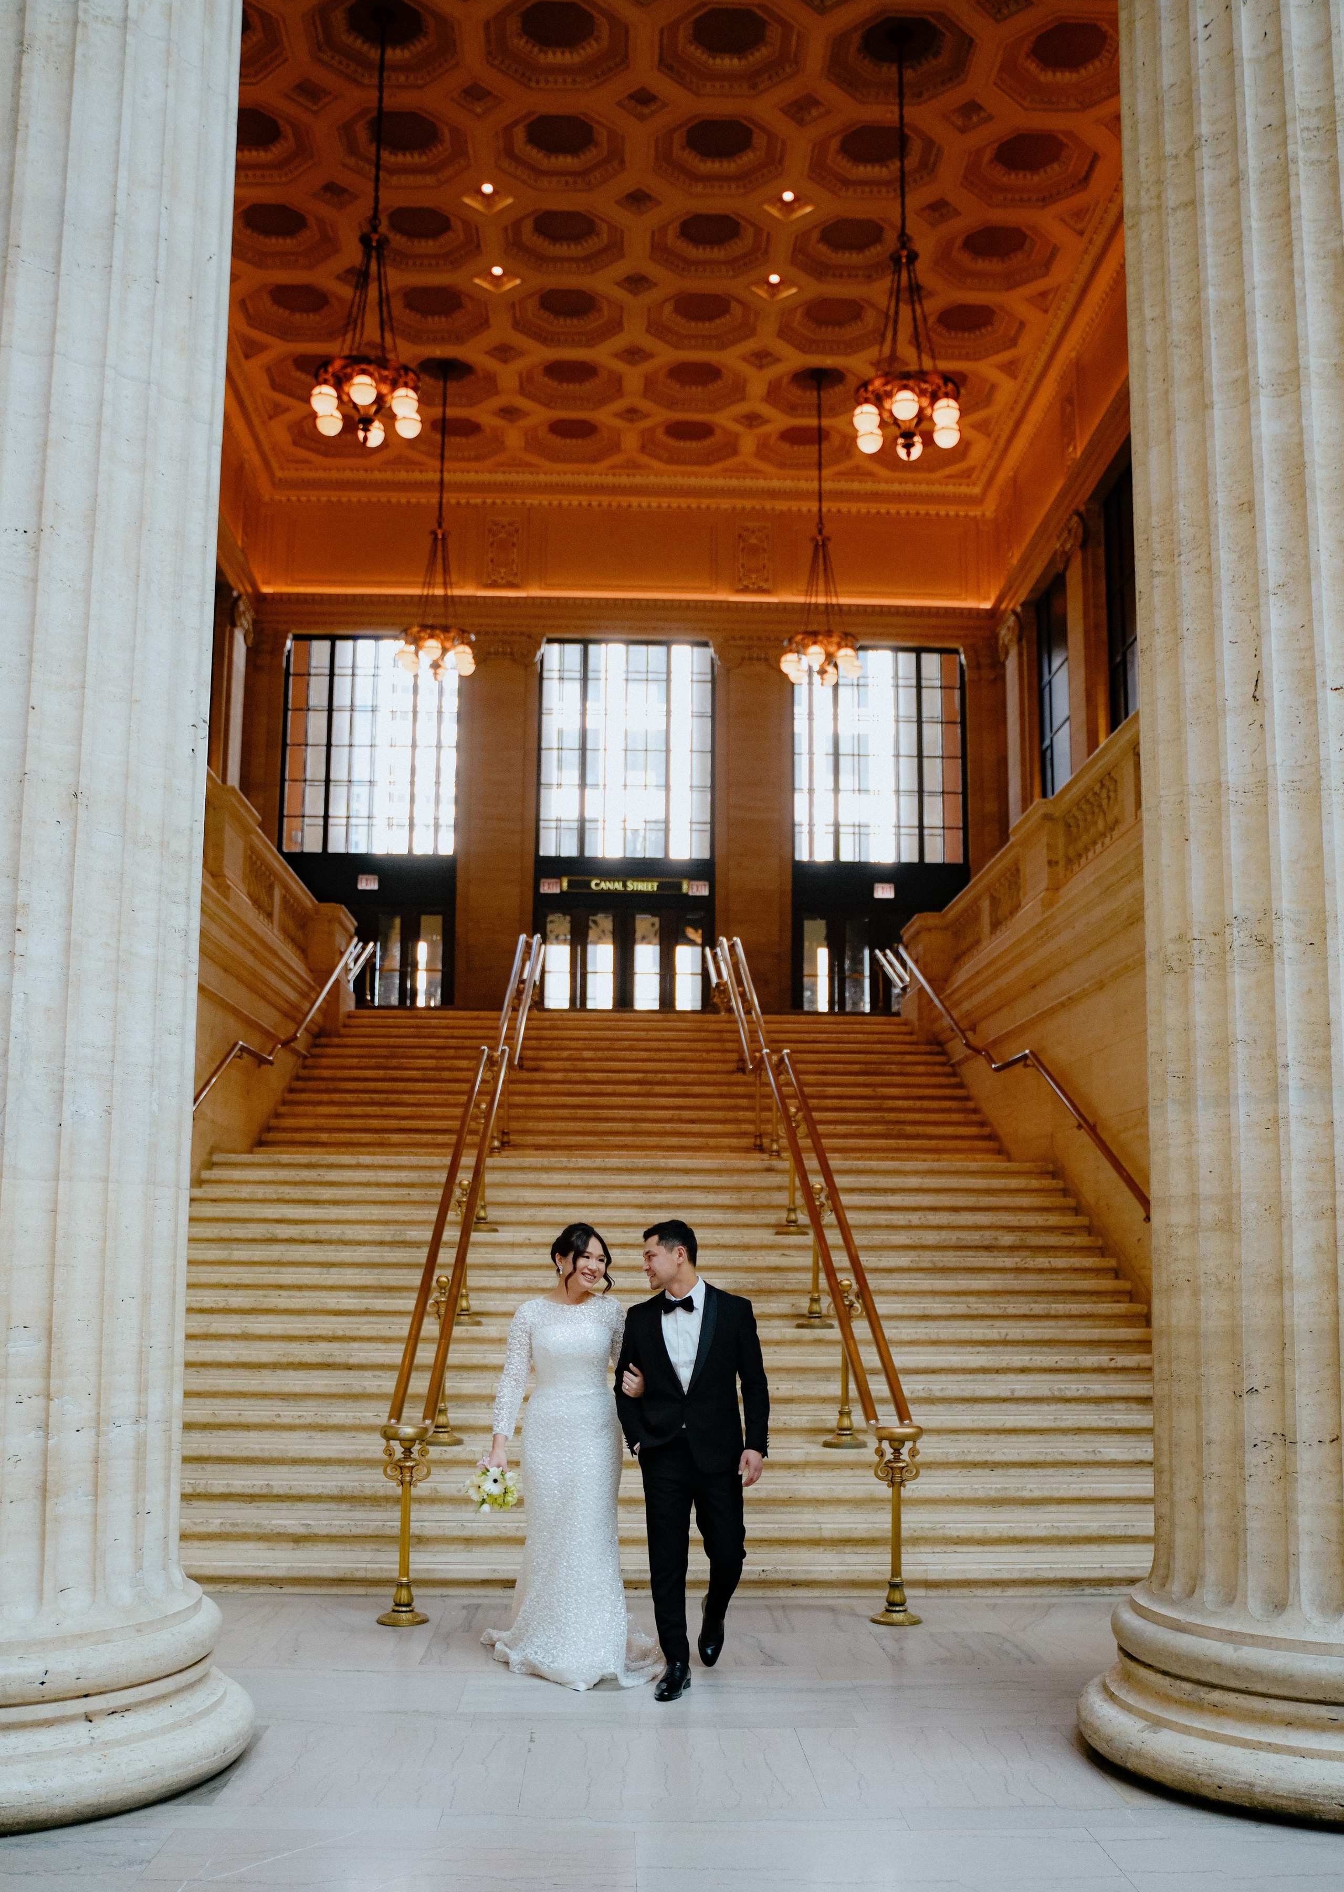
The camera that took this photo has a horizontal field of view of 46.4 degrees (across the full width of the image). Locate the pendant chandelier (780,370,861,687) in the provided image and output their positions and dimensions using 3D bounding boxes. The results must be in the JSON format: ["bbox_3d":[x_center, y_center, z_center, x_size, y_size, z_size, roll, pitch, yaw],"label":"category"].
[{"bbox_3d":[2.000,-5.702,21.293,1.067,4.558,1.067,1,-11,-2],"label":"pendant chandelier"}]

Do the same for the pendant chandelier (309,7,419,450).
[{"bbox_3d":[-3.438,-8.464,18.042,1.226,5.411,1.226,1,-11,-2],"label":"pendant chandelier"}]

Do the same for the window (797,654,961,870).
[{"bbox_3d":[3.791,-3.504,28.721,3.179,4.155,0.204,1,-11,-2],"label":"window"}]

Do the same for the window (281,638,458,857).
[{"bbox_3d":[-4.599,-3.086,24.002,2.660,3.552,0.200,1,-11,-2],"label":"window"}]

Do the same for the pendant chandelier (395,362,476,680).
[{"bbox_3d":[-3.120,-5.753,21.091,1.045,4.559,1.045,1,-11,-2],"label":"pendant chandelier"}]

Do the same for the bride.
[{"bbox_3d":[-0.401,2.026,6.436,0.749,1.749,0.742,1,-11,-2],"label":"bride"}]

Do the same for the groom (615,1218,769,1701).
[{"bbox_3d":[0.086,1.998,6.301,0.615,1.780,0.550,-1,-11,4],"label":"groom"}]

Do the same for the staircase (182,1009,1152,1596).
[{"bbox_3d":[-0.291,1.936,12.444,6.526,4.220,9.281,1,-11,-2],"label":"staircase"}]

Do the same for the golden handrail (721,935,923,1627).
[{"bbox_3d":[0.844,1.468,12.313,0.233,5.107,9.923,1,-11,-2],"label":"golden handrail"}]

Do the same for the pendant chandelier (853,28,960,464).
[{"bbox_3d":[2.686,-8.367,18.272,1.226,5.391,1.226,1,-11,-2],"label":"pendant chandelier"}]

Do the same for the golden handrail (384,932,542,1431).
[{"bbox_3d":[-1.373,1.126,12.208,0.233,4.452,9.705,1,-11,-2],"label":"golden handrail"}]

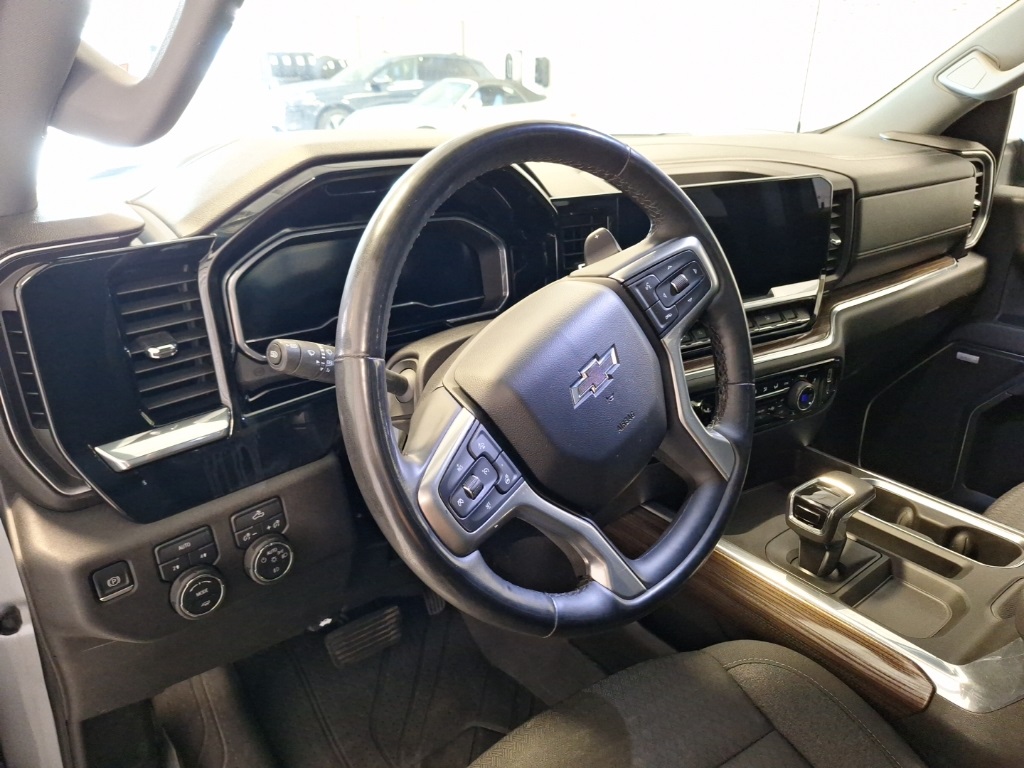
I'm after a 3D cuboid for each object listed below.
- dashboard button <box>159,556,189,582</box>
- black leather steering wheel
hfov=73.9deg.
[{"bbox_3d":[-0.296,0.161,0.597,0.008,0.016,0.025,9,24,42],"label":"dashboard button"},{"bbox_3d":[0.040,-0.006,0.541,0.386,0.386,0.100,-42,18,-29],"label":"black leather steering wheel"}]

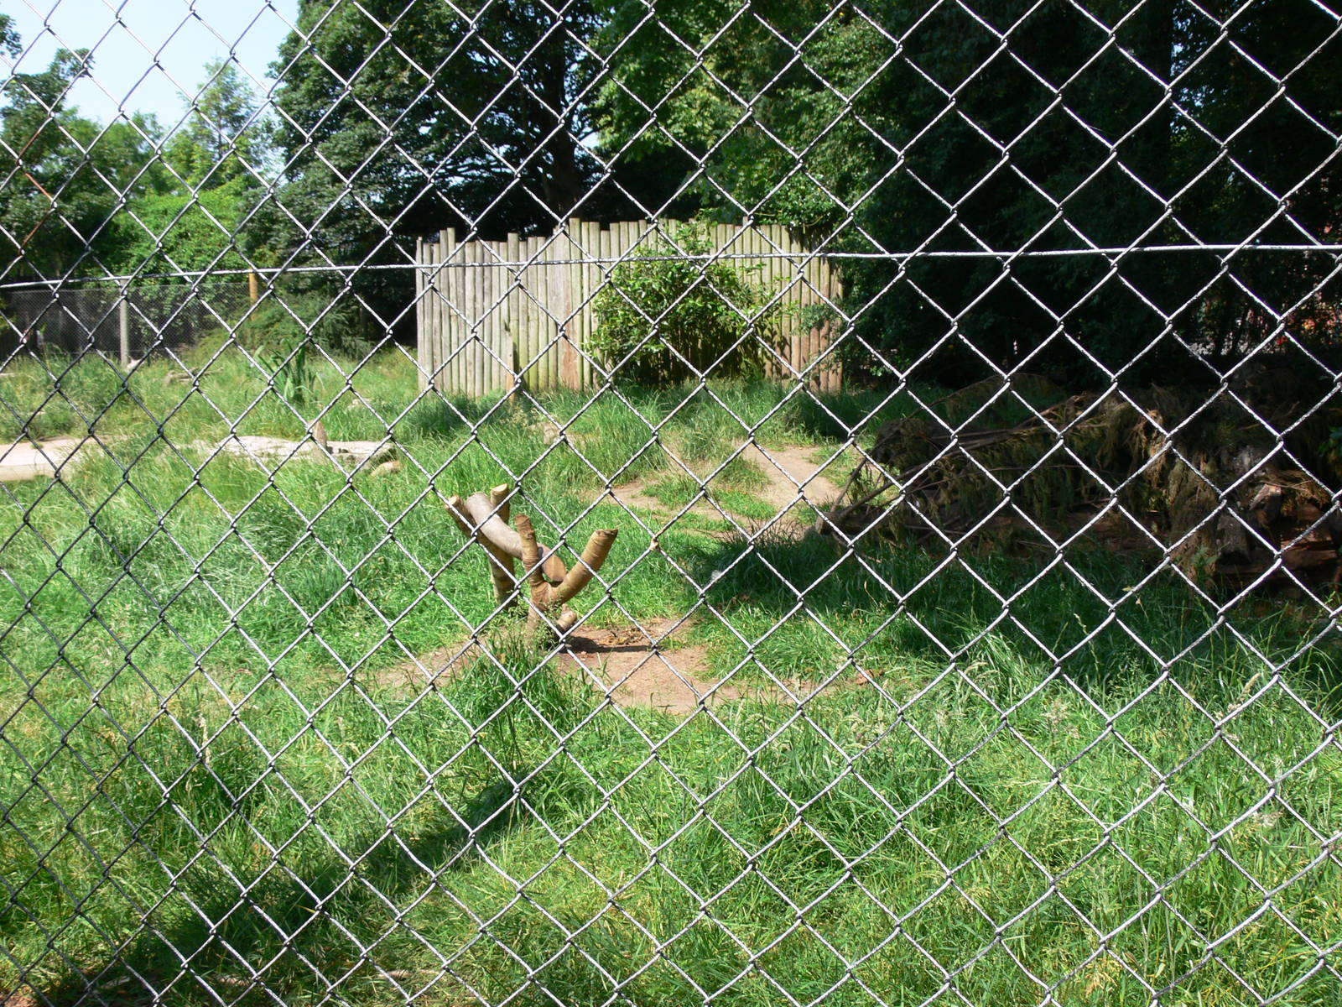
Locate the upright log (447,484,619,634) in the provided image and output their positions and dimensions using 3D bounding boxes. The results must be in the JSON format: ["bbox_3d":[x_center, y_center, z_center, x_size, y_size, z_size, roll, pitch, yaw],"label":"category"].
[{"bbox_3d":[-0.650,0.265,6.400,0.790,0.660,0.620,-1,8,-6],"label":"upright log"}]

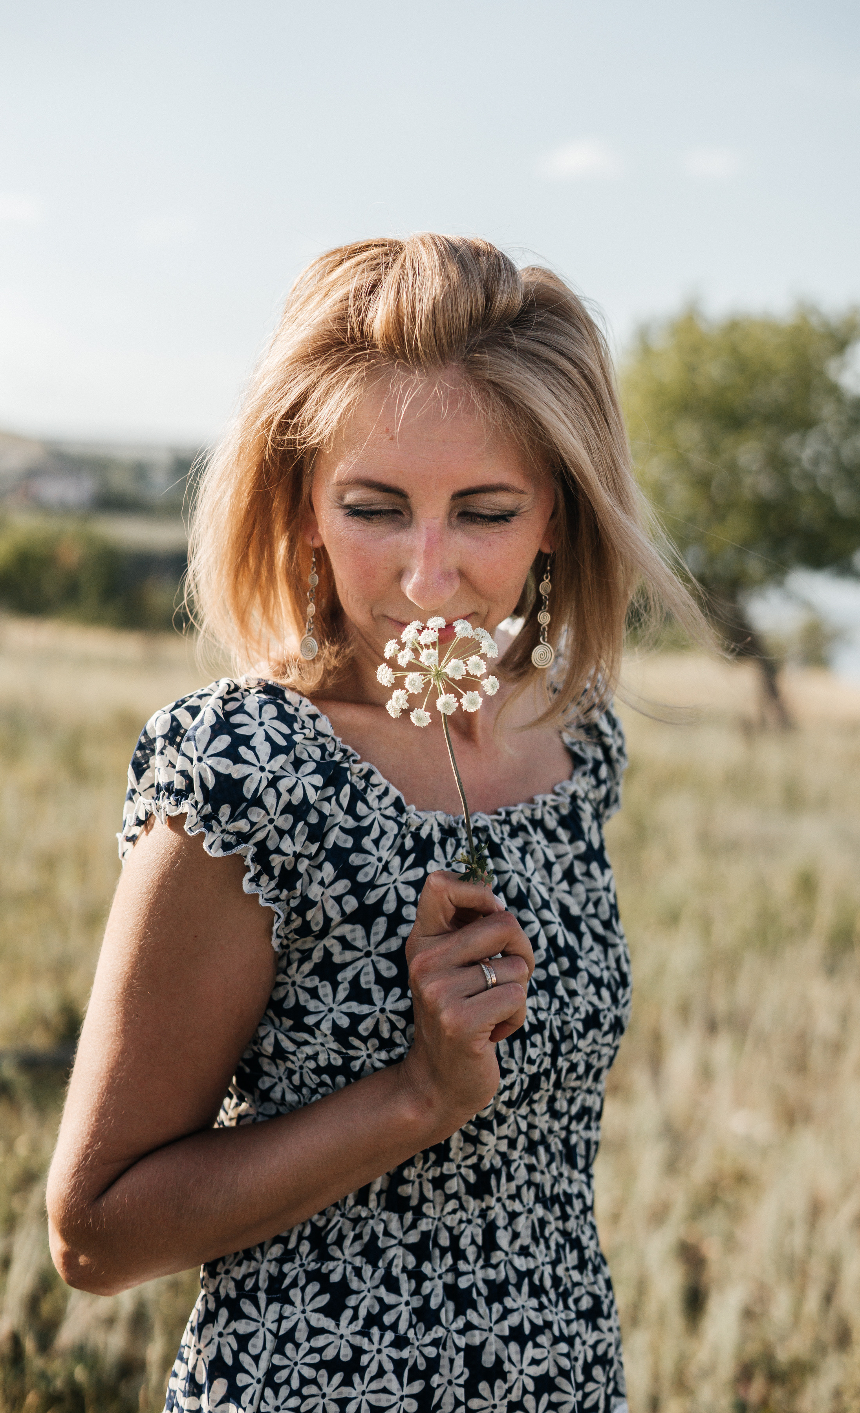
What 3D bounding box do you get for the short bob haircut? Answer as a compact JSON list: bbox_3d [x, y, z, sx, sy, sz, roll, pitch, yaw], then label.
[{"bbox_3d":[0.006,-0.138,1.155,0.295,0.280,0.245,0,14,0],"label":"short bob haircut"}]

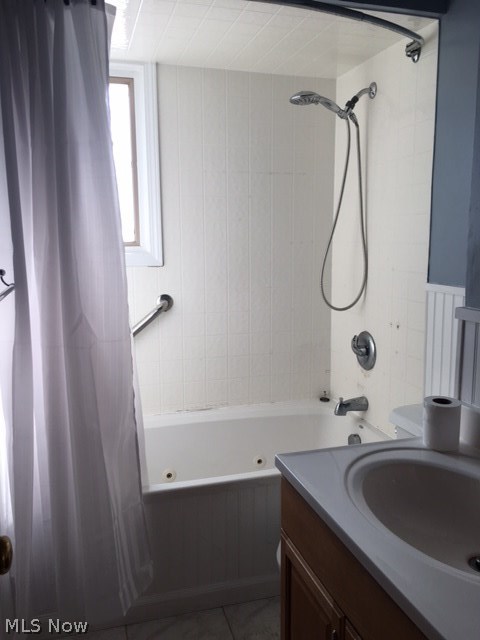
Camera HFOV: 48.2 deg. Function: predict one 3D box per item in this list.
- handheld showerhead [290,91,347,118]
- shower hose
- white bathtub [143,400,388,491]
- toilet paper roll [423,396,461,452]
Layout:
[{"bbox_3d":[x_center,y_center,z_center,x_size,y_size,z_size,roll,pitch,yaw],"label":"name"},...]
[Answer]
[{"bbox_3d":[0.318,-0.864,2.145,0.245,0.105,0.100,-3,9,-16],"label":"handheld showerhead"},{"bbox_3d":[0.446,-0.429,2.247,0.225,0.800,0.050,-3,9,-16],"label":"shower hose"},{"bbox_3d":[-0.154,0.721,2.202,1.520,0.460,0.770,-3,9,-16],"label":"white bathtub"},{"bbox_3d":[0.476,0.244,1.264,0.081,0.104,0.081,0,9,0],"label":"toilet paper roll"}]

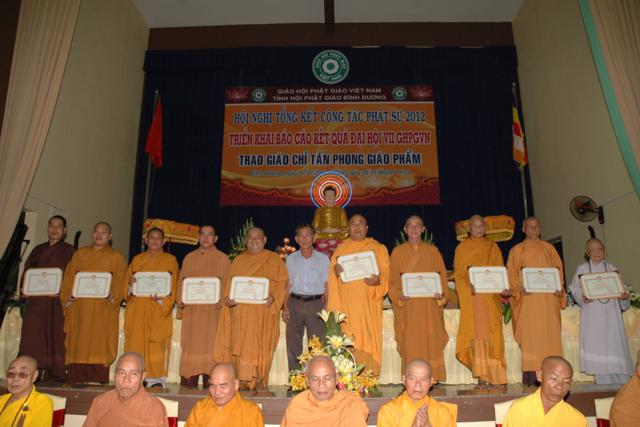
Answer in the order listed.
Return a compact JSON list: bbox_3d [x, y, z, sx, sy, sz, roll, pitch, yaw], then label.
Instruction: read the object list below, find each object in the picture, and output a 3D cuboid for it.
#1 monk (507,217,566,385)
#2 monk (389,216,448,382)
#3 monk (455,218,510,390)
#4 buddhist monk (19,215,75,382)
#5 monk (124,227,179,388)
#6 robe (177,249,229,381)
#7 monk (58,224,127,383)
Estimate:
[{"bbox_3d":[2.174,0.853,4.871,0.530,1.672,0.450,-1,-12,6],"label":"monk"},{"bbox_3d":[1.028,0.865,5.009,0.599,1.717,0.430,0,-12,0],"label":"monk"},{"bbox_3d":[1.690,0.864,5.040,0.537,1.738,0.430,1,-12,-3],"label":"monk"},{"bbox_3d":[-2.838,0.871,5.029,0.570,1.736,0.430,2,-12,-10],"label":"buddhist monk"},{"bbox_3d":[-1.684,0.909,4.826,0.502,1.574,0.420,2,-12,-8],"label":"monk"},{"bbox_3d":[-1.143,0.957,4.766,0.510,1.269,0.420,1,-12,-3],"label":"robe"},{"bbox_3d":[-2.335,0.900,4.971,0.630,1.655,0.450,2,-12,-8],"label":"monk"}]

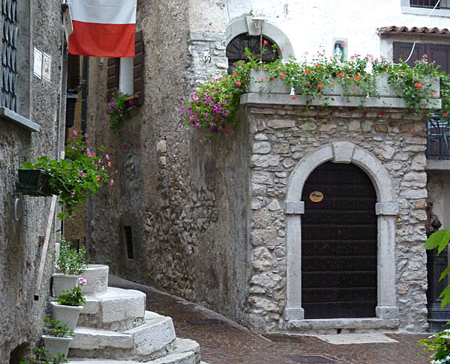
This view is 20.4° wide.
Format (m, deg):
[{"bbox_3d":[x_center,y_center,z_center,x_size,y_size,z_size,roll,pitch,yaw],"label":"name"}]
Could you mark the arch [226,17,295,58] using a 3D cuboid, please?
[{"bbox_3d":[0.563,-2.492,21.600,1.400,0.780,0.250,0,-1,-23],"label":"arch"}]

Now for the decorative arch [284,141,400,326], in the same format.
[{"bbox_3d":[1.572,0.689,16.700,1.600,2.470,0.300,0,-1,-13],"label":"decorative arch"}]

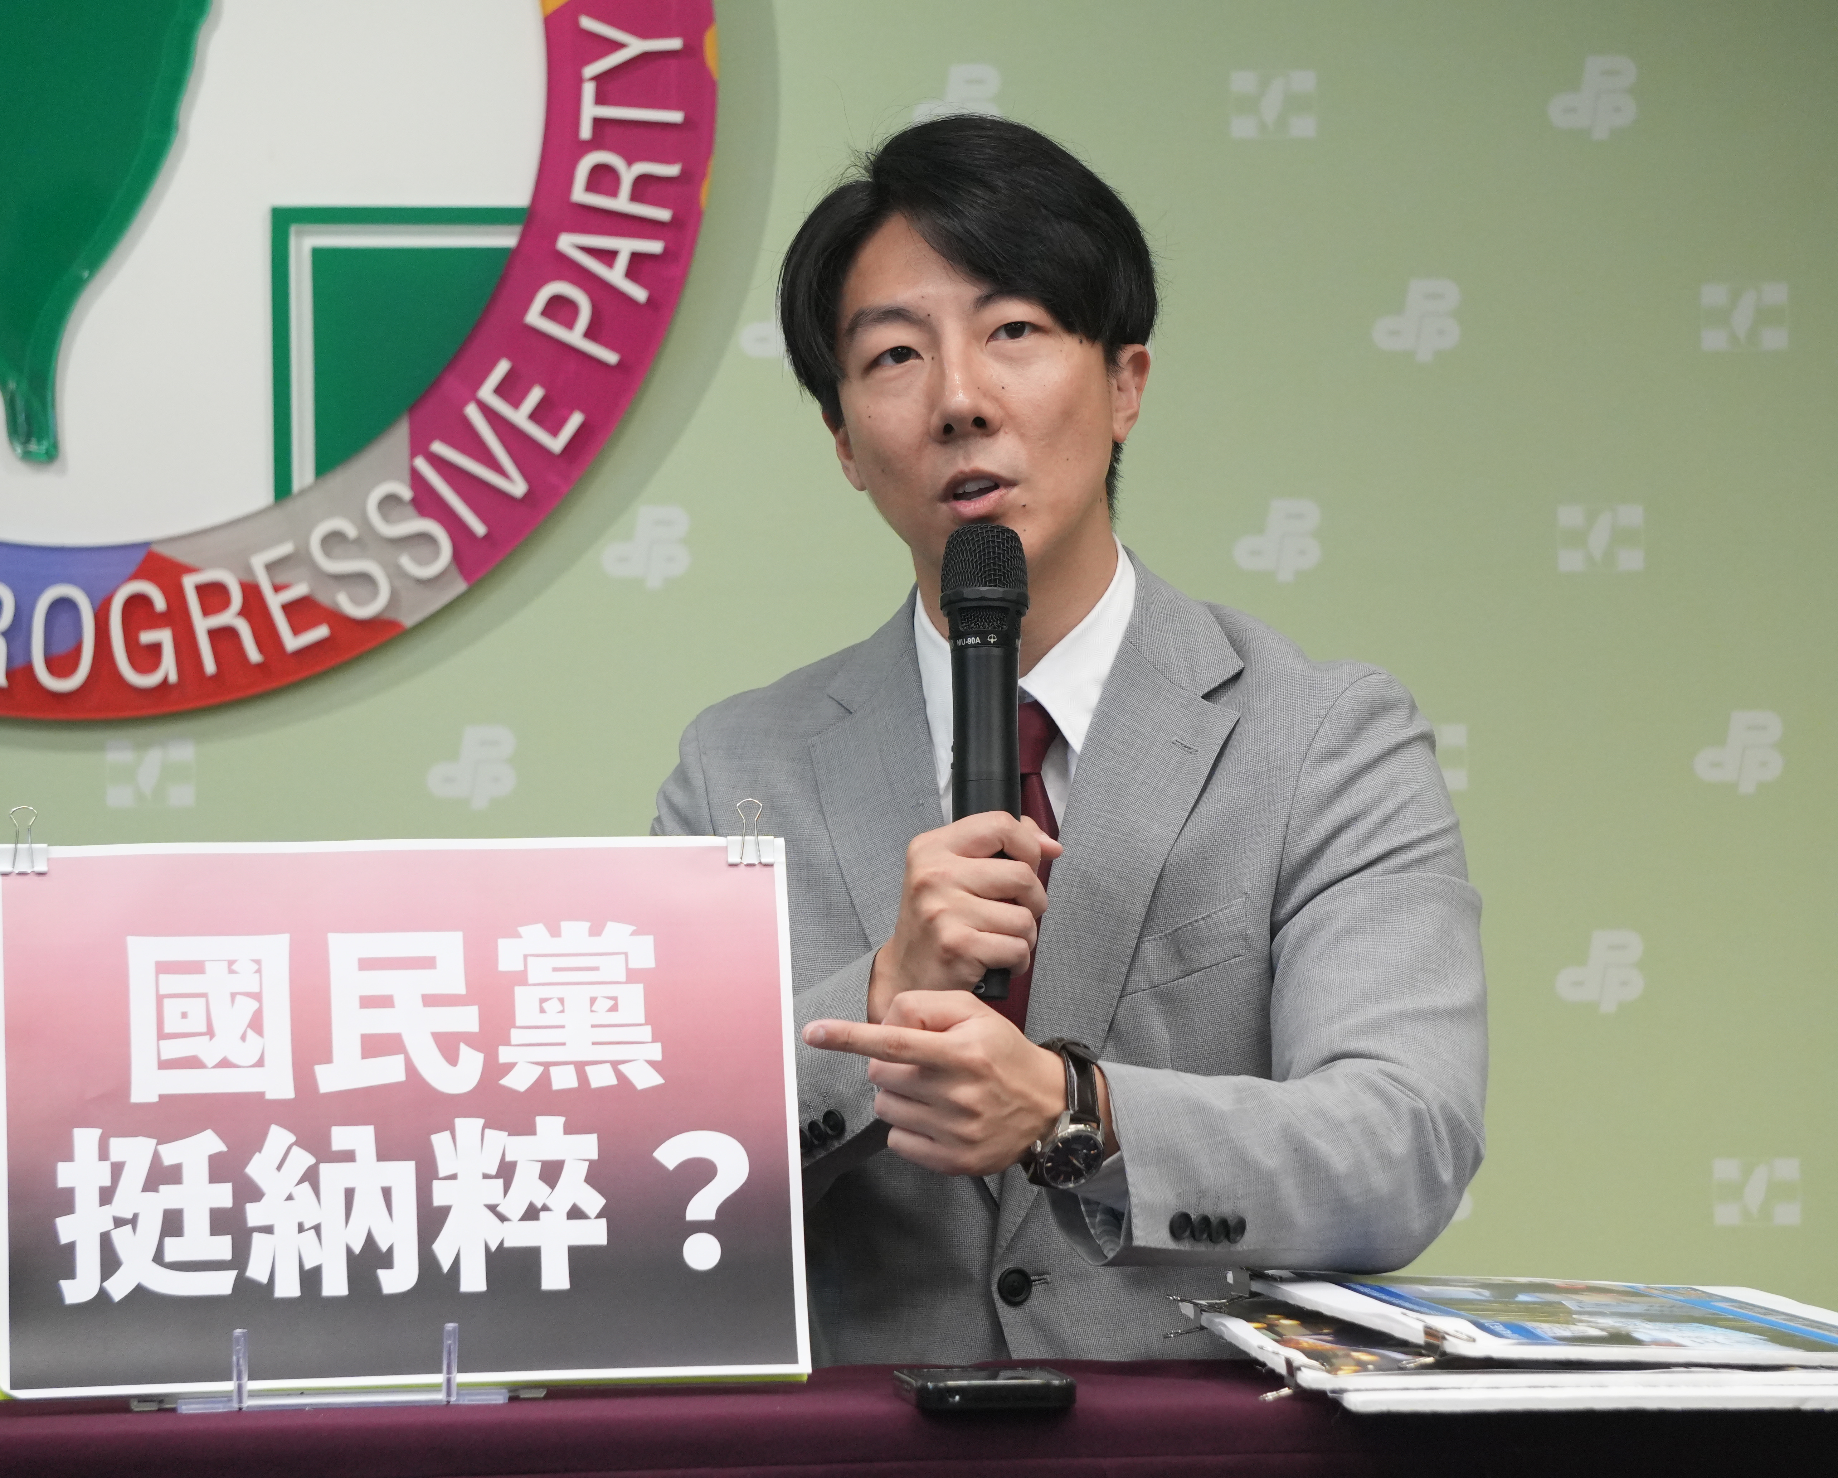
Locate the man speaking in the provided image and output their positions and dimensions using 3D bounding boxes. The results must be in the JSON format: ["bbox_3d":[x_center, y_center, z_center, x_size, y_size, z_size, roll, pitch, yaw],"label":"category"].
[{"bbox_3d":[0.080,0.355,5.100,0.500,1.380,0.600,-1,-2,7],"label":"man speaking"}]

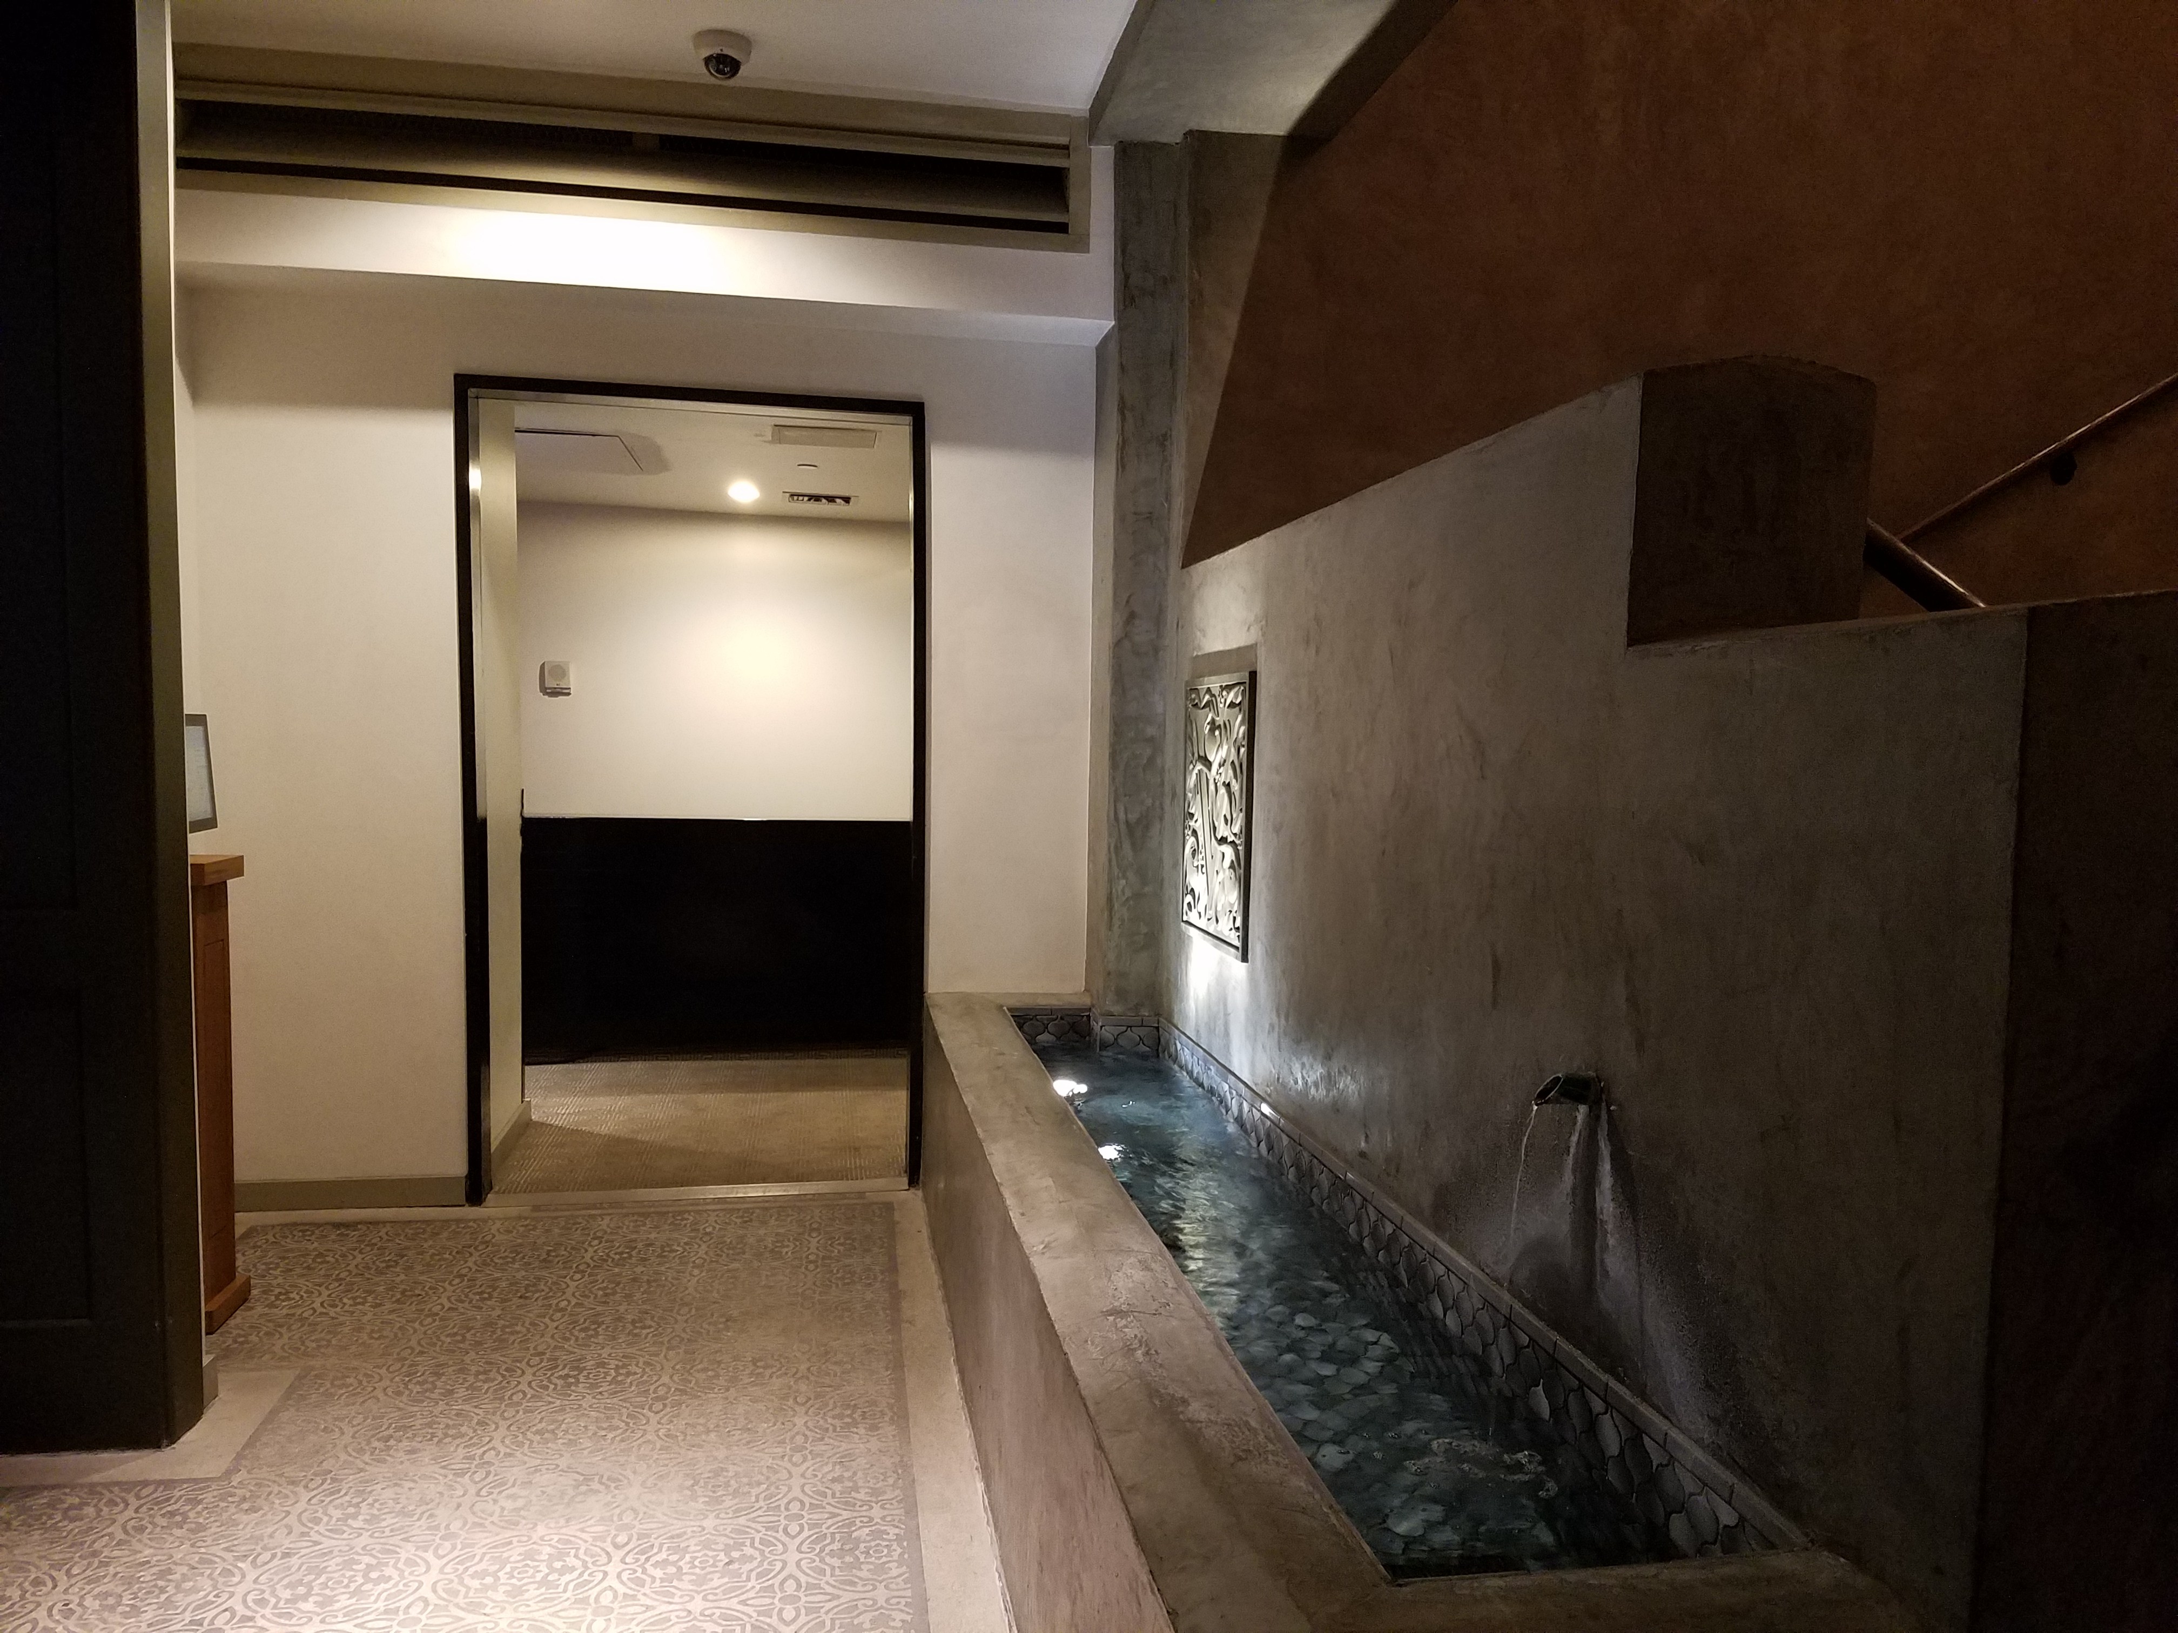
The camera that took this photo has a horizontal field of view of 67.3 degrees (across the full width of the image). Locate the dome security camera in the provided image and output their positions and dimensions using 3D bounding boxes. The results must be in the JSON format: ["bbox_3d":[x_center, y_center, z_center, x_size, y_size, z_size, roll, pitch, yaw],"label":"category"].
[{"bbox_3d":[-0.968,-1.999,4.326,0.152,0.098,0.152,0,3,-14],"label":"dome security camera"}]

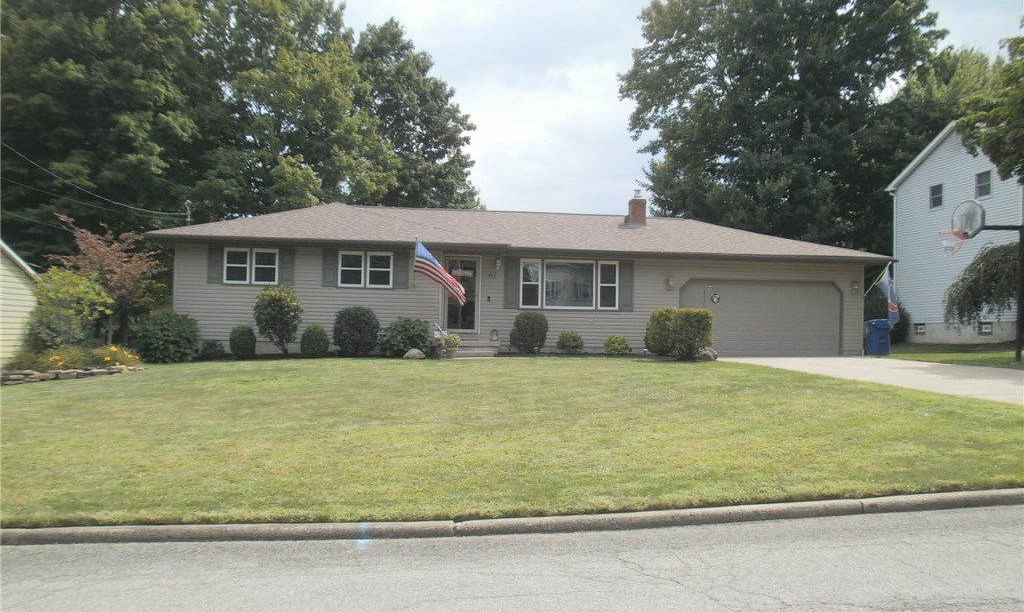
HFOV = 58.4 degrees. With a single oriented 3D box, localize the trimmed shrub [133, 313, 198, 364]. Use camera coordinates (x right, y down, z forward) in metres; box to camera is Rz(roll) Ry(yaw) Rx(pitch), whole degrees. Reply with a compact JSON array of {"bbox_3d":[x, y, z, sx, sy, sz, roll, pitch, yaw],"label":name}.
[{"bbox_3d":[-8.299,0.752,21.900,1.600,1.200,1.500,1,-2,-6],"label":"trimmed shrub"}]

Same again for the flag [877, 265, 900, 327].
[{"bbox_3d":[10.921,-0.305,26.600,0.660,1.720,0.400,1,-2,-6],"label":"flag"}]

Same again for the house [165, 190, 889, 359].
[{"bbox_3d":[0.275,-1.010,29.200,20.400,5.000,9.300,1,-2,-6],"label":"house"}]

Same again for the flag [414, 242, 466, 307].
[{"bbox_3d":[-1.840,-0.836,23.600,1.300,1.660,0.600,1,-2,-6],"label":"flag"}]

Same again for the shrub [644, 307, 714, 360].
[{"bbox_3d":[4.384,0.720,24.000,1.750,1.380,1.300,1,-2,-6],"label":"shrub"}]

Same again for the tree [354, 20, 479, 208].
[{"bbox_3d":[-5.593,-6.145,46.000,8.000,16.300,8.000,1,-2,-6],"label":"tree"}]

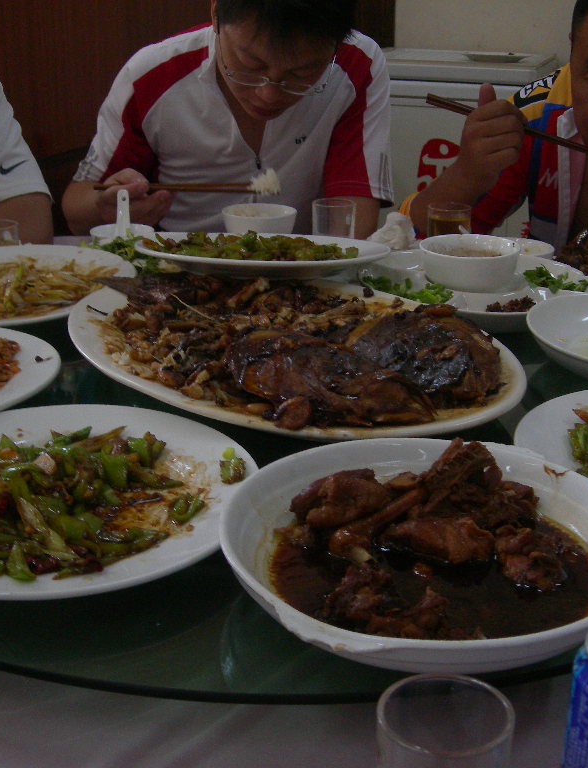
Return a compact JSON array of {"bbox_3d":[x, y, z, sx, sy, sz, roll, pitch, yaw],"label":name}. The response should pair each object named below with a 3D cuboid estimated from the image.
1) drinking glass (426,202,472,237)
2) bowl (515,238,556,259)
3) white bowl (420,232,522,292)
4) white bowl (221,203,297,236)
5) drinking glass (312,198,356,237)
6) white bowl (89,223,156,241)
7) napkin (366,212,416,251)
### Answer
[{"bbox_3d":[0.195,-0.183,1.421,0.054,0.082,0.054,1,22,0],"label":"drinking glass"},{"bbox_3d":[0.259,-0.142,1.344,0.097,0.042,0.097,0,22,0],"label":"bowl"},{"bbox_3d":[0.187,-0.127,1.199,0.104,0.042,0.104,0,22,0],"label":"white bowl"},{"bbox_3d":[-0.044,-0.204,1.484,0.100,0.051,0.100,0,22,0],"label":"white bowl"},{"bbox_3d":[0.050,-0.188,1.408,0.053,0.080,0.053,0,22,0],"label":"drinking glass"},{"bbox_3d":[-0.217,-0.171,1.425,0.081,0.045,0.081,1,22,0],"label":"white bowl"},{"bbox_3d":[0.123,-0.186,1.420,0.063,0.057,0.058,1,22,0],"label":"napkin"}]

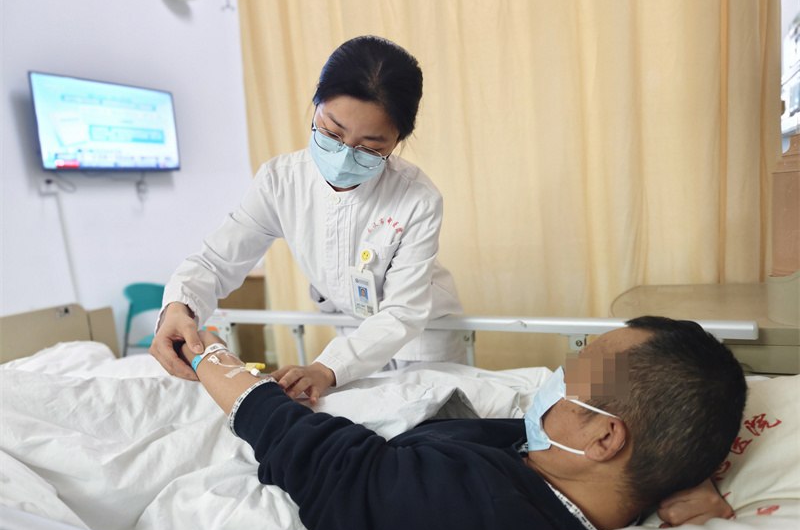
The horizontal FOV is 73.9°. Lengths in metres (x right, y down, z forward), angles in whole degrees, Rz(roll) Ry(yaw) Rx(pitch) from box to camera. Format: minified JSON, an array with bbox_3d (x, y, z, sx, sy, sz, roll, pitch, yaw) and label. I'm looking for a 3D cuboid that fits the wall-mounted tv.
[{"bbox_3d":[-1.898,-0.898,3.489,0.080,0.556,0.965,2,10,28],"label":"wall-mounted tv"}]

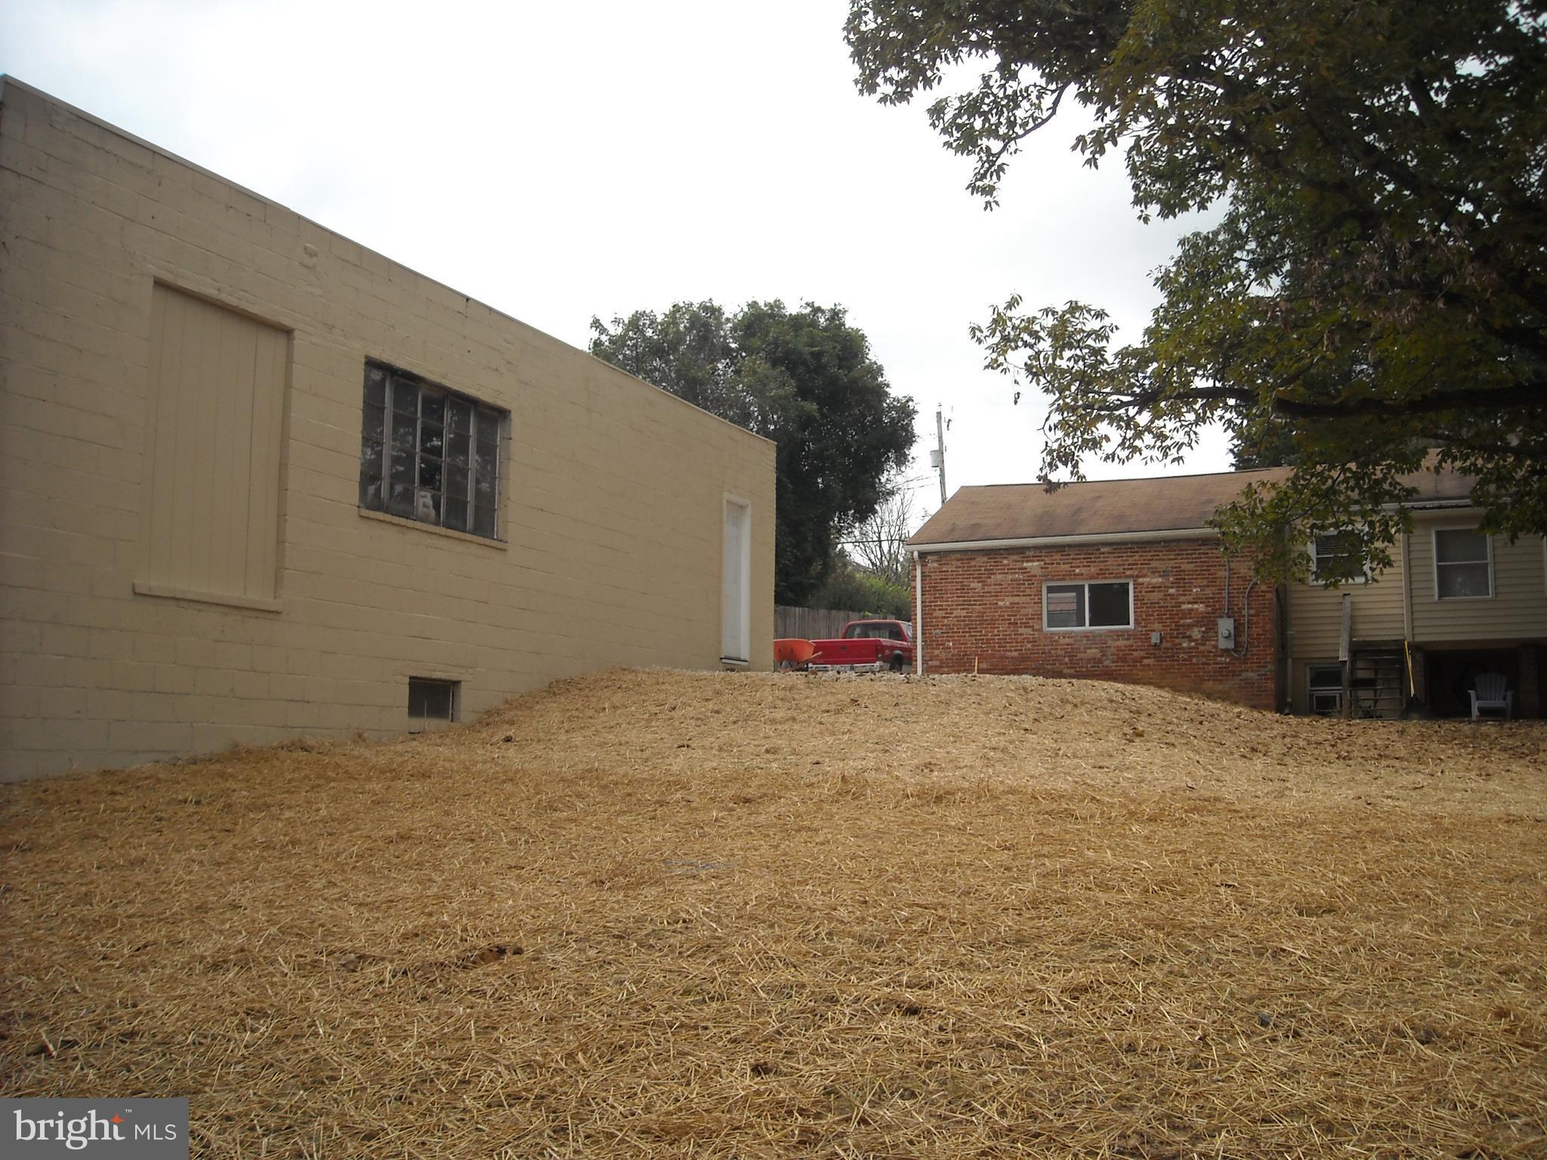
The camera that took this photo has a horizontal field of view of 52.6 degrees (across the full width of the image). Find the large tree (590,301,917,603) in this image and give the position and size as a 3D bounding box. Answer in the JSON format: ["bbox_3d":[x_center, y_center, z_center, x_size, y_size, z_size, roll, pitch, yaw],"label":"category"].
[{"bbox_3d":[-0.716,-2.078,40.549,8.800,10.530,8.000,0,-7,0],"label":"large tree"}]

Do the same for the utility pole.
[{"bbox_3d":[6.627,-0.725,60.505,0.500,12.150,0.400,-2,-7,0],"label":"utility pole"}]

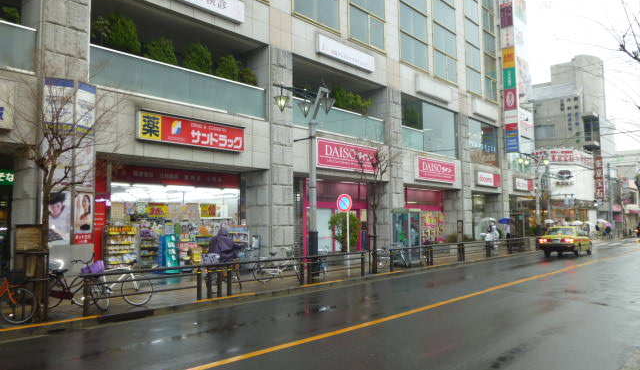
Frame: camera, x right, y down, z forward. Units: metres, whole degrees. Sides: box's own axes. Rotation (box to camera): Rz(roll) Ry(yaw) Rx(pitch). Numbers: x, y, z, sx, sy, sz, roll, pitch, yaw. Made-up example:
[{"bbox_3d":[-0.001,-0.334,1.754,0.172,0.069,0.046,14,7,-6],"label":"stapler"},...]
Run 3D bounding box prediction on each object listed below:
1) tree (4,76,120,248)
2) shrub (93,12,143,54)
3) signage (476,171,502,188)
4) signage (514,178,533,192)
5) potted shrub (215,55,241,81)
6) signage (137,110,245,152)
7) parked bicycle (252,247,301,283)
[{"bbox_3d":[-5.063,0.247,9.538,2.100,4.600,2.250,-5,-6,41],"label":"tree"},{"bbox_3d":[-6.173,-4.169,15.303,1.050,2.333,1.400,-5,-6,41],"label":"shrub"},{"bbox_3d":[10.419,-0.308,30.850,0.220,0.784,3.422,-5,-6,41],"label":"signage"},{"bbox_3d":[14.418,-0.004,35.368,0.220,0.734,3.343,-5,-6,41],"label":"signage"},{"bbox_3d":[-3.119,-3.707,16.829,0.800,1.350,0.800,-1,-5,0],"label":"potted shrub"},{"bbox_3d":[-3.726,-1.538,14.887,0.220,0.764,3.611,-5,-6,41],"label":"signage"},{"bbox_3d":[-1.139,2.430,15.197,1.720,1.050,0.550,-1,-4,-2],"label":"parked bicycle"}]

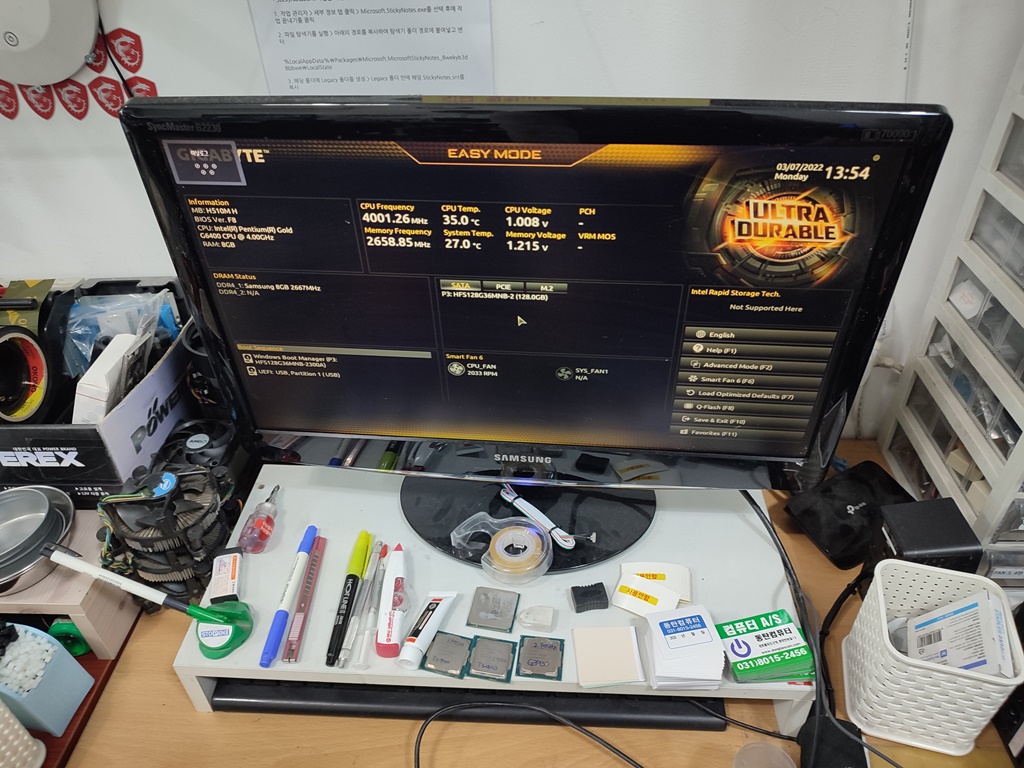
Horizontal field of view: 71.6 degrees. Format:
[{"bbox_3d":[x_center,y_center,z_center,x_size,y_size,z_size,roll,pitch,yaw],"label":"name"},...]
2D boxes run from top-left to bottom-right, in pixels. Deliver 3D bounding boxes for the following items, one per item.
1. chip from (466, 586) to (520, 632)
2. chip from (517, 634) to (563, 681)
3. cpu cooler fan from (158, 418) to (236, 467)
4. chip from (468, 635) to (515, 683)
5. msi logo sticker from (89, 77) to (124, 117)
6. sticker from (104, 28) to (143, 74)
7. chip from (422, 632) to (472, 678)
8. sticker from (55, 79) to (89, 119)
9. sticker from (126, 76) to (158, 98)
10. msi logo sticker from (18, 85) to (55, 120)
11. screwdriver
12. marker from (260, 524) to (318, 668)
[{"bbox_3d":[-0.016,0.200,0.631,0.040,0.005,0.040,6,37,11],"label":"chip"},{"bbox_3d":[0.024,0.227,0.592,0.037,0.004,0.037,3,37,7],"label":"chip"},{"bbox_3d":[-0.379,0.077,0.863,0.070,0.020,0.070,1,47,2],"label":"cpu cooler fan"},{"bbox_3d":[-0.017,0.231,0.597,0.037,0.004,0.037,6,42,9],"label":"chip"},{"bbox_3d":[-0.381,-0.271,0.672,0.033,0.039,0.001,1,41,4],"label":"msi logo sticker"},{"bbox_3d":[-0.347,-0.301,0.643,0.033,0.039,0.001,1,41,4],"label":"sticker"},{"bbox_3d":[-0.052,0.227,0.597,0.037,0.004,0.037,9,38,15],"label":"chip"},{"bbox_3d":[-0.414,-0.270,0.675,0.033,0.039,0.001,1,41,4],"label":"sticker"},{"bbox_3d":[-0.347,-0.269,0.667,0.032,0.038,0.001,1,36,3],"label":"sticker"},{"bbox_3d":[-0.448,-0.271,0.678,0.033,0.039,0.001,1,41,4],"label":"msi logo sticker"},{"bbox_3d":[-0.247,0.131,0.715,0.026,0.026,0.085,0,36,3],"label":"screwdriver"},{"bbox_3d":[-0.202,0.188,0.647,0.013,0.013,0.149,0,36,2],"label":"marker"}]

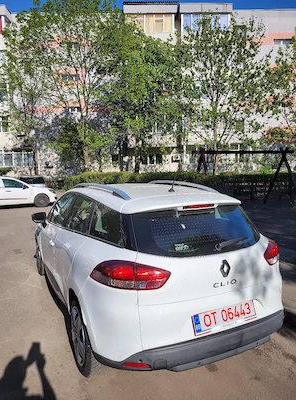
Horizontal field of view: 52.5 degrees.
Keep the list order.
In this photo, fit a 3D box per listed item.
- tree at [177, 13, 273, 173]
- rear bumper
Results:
[{"bbox_3d":[5.139,-6.191,19.906,6.300,11.600,6.300,-3,6,-26],"label":"tree"},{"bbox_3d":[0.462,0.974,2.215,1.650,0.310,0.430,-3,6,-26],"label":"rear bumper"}]

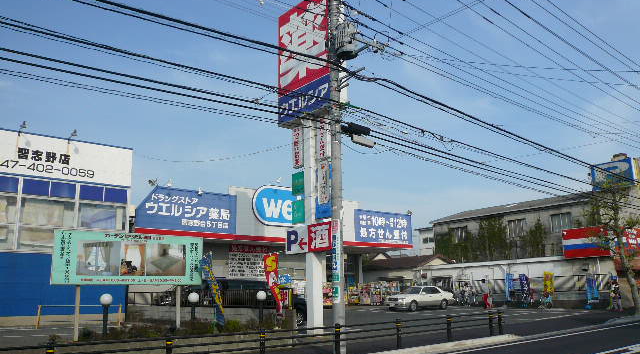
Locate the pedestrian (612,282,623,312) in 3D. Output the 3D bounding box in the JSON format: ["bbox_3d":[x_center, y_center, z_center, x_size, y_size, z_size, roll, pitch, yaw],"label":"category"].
[{"bbox_3d":[15.236,6.136,26.512,0.500,1.580,0.400,-9,-15,34],"label":"pedestrian"}]

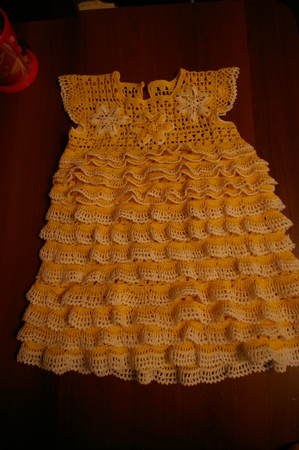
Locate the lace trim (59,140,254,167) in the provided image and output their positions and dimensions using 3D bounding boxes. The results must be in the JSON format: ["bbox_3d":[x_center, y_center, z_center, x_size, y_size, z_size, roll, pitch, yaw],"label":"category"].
[{"bbox_3d":[0.008,-0.115,0.544,0.317,0.020,0.031,-3,79,4],"label":"lace trim"}]

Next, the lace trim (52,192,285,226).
[{"bbox_3d":[0.020,-0.025,0.525,0.371,0.020,0.038,-2,79,4],"label":"lace trim"}]

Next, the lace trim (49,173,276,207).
[{"bbox_3d":[0.017,-0.056,0.532,0.358,0.022,0.041,-3,79,4],"label":"lace trim"}]

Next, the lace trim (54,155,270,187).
[{"bbox_3d":[0.017,-0.088,0.538,0.345,0.022,0.040,-3,79,4],"label":"lace trim"}]

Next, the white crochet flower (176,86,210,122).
[{"bbox_3d":[0.070,-0.199,0.552,0.059,0.010,0.061,-2,79,4],"label":"white crochet flower"}]

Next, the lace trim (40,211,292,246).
[{"bbox_3d":[0.021,0.006,0.519,0.388,0.020,0.039,-3,79,4],"label":"lace trim"}]

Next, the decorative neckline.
[{"bbox_3d":[-0.002,-0.235,0.569,0.120,0.020,0.056,-2,79,4],"label":"decorative neckline"}]

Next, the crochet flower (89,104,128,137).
[{"bbox_3d":[-0.068,-0.173,0.558,0.067,0.010,0.058,-2,79,4],"label":"crochet flower"}]

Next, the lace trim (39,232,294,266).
[{"bbox_3d":[0.021,0.037,0.513,0.388,0.020,0.040,-3,79,4],"label":"lace trim"}]

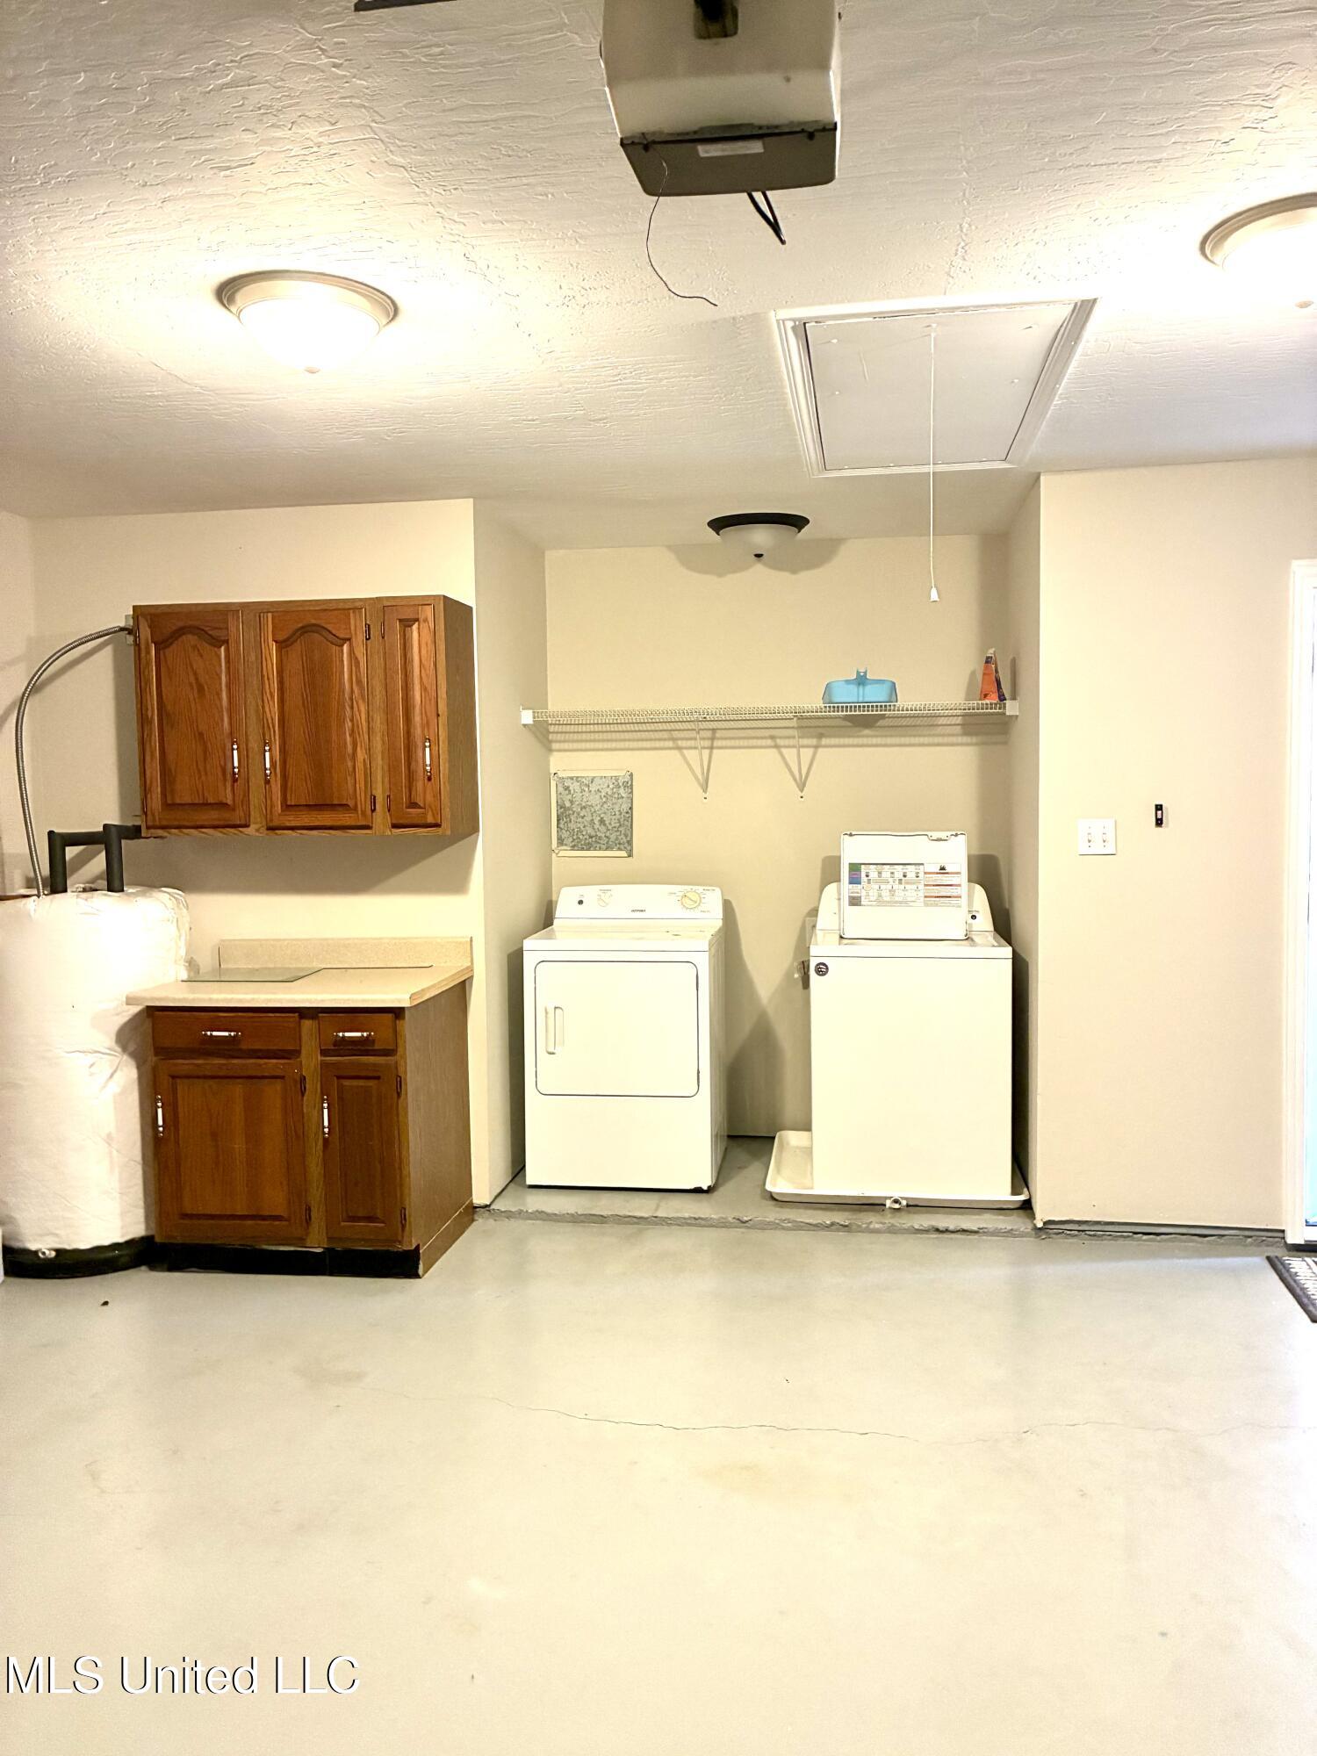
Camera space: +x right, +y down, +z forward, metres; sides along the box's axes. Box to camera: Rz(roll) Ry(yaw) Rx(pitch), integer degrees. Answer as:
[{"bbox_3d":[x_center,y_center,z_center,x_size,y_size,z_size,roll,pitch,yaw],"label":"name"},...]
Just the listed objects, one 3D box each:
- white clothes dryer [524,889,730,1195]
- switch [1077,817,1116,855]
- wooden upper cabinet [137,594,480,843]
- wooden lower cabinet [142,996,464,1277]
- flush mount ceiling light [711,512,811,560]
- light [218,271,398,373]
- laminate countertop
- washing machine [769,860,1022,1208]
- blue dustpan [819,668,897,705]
[{"bbox_3d":[-0.100,0.583,5.093,0.690,1.070,0.640,0,4,9],"label":"white clothes dryer"},{"bbox_3d":[1.409,-0.131,4.236,0.117,0.116,0.013,0,4,9],"label":"switch"},{"bbox_3d":[-1.181,-0.530,4.459,1.070,0.765,0.330,0,4,9],"label":"wooden upper cabinet"},{"bbox_3d":[-1.132,0.796,4.415,0.855,0.865,0.600,0,4,9],"label":"wooden lower cabinet"},{"bbox_3d":[0.374,-1.258,4.907,0.377,0.128,0.377,0,4,9],"label":"flush mount ceiling light"},{"bbox_3d":[-0.698,-1.085,2.642,0.350,0.134,0.350,0,4,9],"label":"light"},{"bbox_3d":[-1.159,0.307,4.367,0.932,0.142,0.625,0,4,9],"label":"laminate countertop"},{"bbox_3d":[0.910,0.555,4.918,0.750,1.120,0.710,0,4,9],"label":"washing machine"},{"bbox_3d":[0.772,-0.734,5.026,0.283,0.152,0.290,0,4,9],"label":"blue dustpan"}]

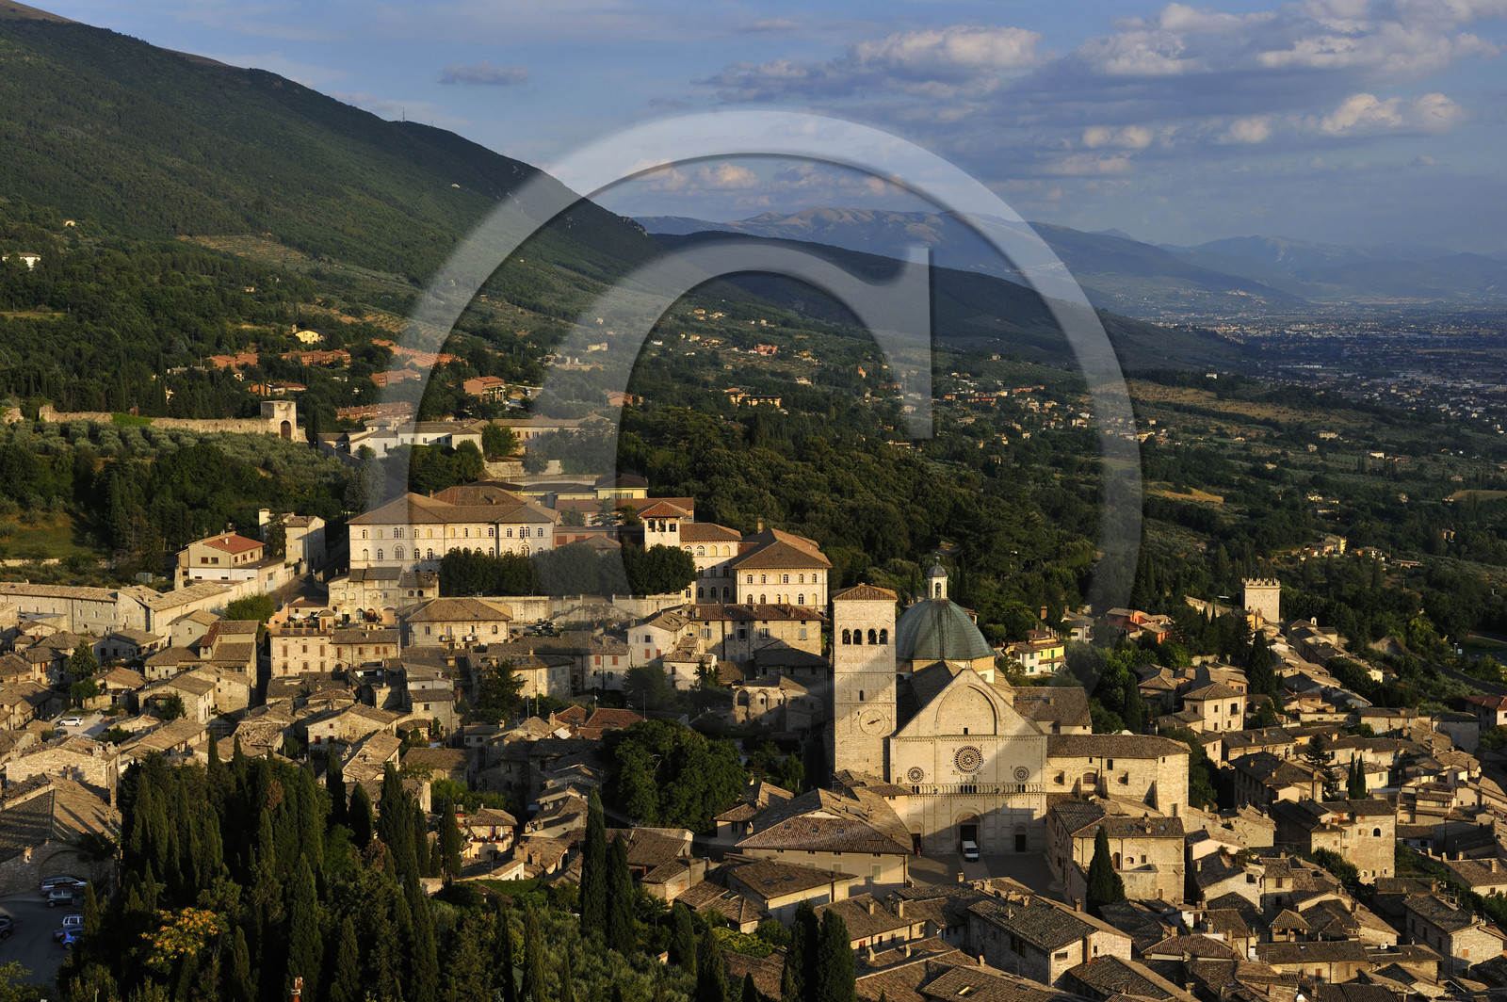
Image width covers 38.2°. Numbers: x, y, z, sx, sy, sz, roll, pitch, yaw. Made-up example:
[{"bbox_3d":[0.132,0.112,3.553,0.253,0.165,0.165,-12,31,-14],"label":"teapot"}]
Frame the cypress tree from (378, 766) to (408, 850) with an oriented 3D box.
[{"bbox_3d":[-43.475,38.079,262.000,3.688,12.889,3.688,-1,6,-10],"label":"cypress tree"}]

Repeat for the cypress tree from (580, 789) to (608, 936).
[{"bbox_3d":[-17.530,39.710,238.930,3.100,16.400,3.100,0,6,0],"label":"cypress tree"}]

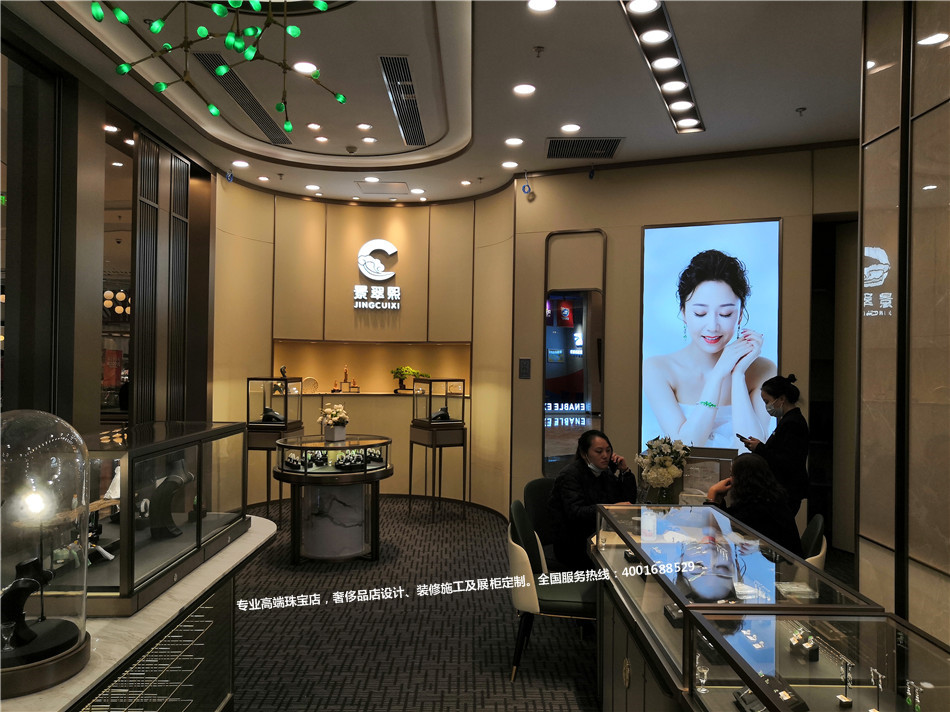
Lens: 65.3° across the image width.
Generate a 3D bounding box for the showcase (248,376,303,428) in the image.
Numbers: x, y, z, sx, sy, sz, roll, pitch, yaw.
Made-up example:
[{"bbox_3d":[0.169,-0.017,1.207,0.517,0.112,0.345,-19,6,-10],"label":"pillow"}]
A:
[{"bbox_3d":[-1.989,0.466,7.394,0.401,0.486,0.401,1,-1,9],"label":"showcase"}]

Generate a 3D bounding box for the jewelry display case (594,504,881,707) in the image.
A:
[{"bbox_3d":[0.827,1.135,2.725,0.570,0.905,1.500,1,0,0],"label":"jewelry display case"}]

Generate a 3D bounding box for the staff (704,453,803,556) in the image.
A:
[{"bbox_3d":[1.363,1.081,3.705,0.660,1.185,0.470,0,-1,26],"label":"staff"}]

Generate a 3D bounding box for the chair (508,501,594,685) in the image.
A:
[{"bbox_3d":[0.471,1.165,3.710,0.550,0.850,0.500,1,-1,17],"label":"chair"}]

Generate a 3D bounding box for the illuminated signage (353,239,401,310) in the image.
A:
[{"bbox_3d":[-1.190,-0.998,9.036,0.569,0.860,0.060,1,-1,-11],"label":"illuminated signage"}]

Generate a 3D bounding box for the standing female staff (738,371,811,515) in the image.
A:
[{"bbox_3d":[1.802,0.902,4.438,0.400,1.578,0.440,1,-1,-16],"label":"standing female staff"}]

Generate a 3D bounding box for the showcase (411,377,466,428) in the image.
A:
[{"bbox_3d":[-0.383,0.501,7.894,0.413,0.488,0.413,1,-1,-31],"label":"showcase"}]

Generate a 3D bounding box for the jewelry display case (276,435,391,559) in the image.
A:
[{"bbox_3d":[-1.197,1.196,6.273,1.020,0.949,1.020,1,-1,0],"label":"jewelry display case"}]

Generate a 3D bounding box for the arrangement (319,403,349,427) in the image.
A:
[{"bbox_3d":[-1.196,0.492,6.263,0.260,0.215,0.240,1,-1,0],"label":"arrangement"}]

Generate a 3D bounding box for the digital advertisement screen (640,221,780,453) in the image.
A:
[{"bbox_3d":[2.162,-0.145,6.879,1.277,2.219,0.070,1,-1,24],"label":"digital advertisement screen"}]

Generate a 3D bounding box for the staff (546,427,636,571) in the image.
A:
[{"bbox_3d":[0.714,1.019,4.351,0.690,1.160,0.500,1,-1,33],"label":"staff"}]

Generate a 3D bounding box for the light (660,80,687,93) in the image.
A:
[{"bbox_3d":[1.456,-1.978,5.414,0.183,0.040,0.183,1,-1,24],"label":"light"}]

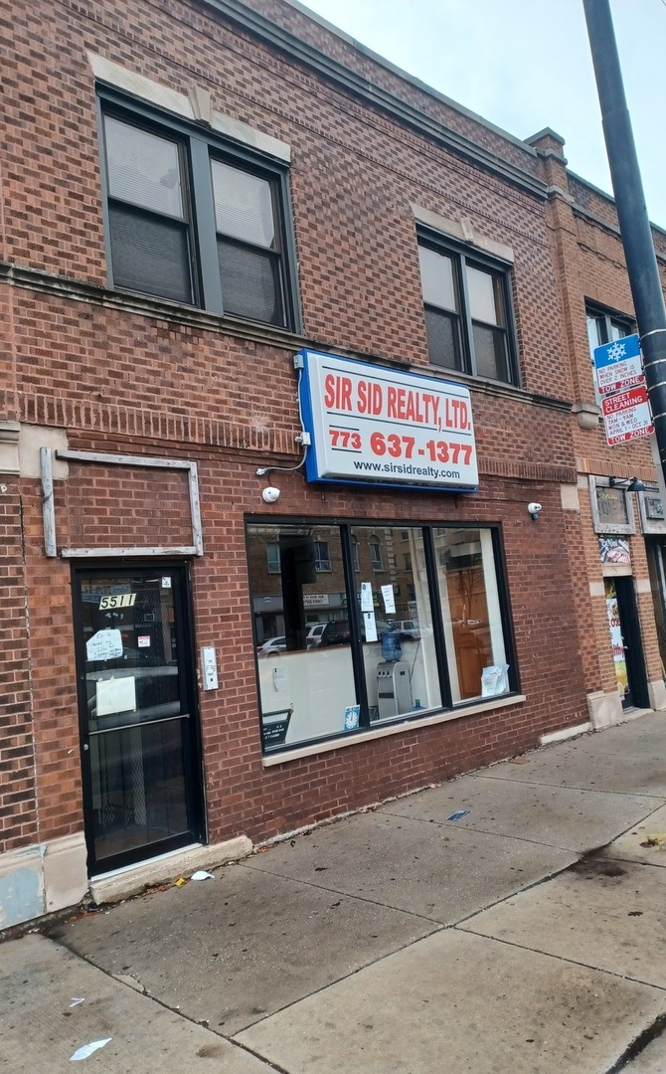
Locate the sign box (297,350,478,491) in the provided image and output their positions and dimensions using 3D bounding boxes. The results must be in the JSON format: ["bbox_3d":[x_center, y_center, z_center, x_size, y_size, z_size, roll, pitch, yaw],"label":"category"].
[{"bbox_3d":[0.649,-1.092,7.825,2.407,1.184,0.204,0,-7,-44],"label":"sign box"}]

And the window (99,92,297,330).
[{"bbox_3d":[-1.100,-2.705,6.695,1.982,1.630,0.110,0,-7,-44],"label":"window"}]

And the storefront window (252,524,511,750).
[{"bbox_3d":[0.675,0.829,7.838,3.813,1.978,0.110,0,-7,-44],"label":"storefront window"}]

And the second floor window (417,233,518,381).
[{"bbox_3d":[1.638,-2.726,9.408,2.006,1.641,0.110,0,-7,-44],"label":"second floor window"}]

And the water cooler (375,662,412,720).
[{"bbox_3d":[0.847,2.126,10.484,0.305,0.886,0.345,-9,-7,44],"label":"water cooler"}]

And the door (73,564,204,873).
[{"bbox_3d":[-1.426,1.262,5.729,0.978,2.141,0.090,0,-7,-44],"label":"door"}]

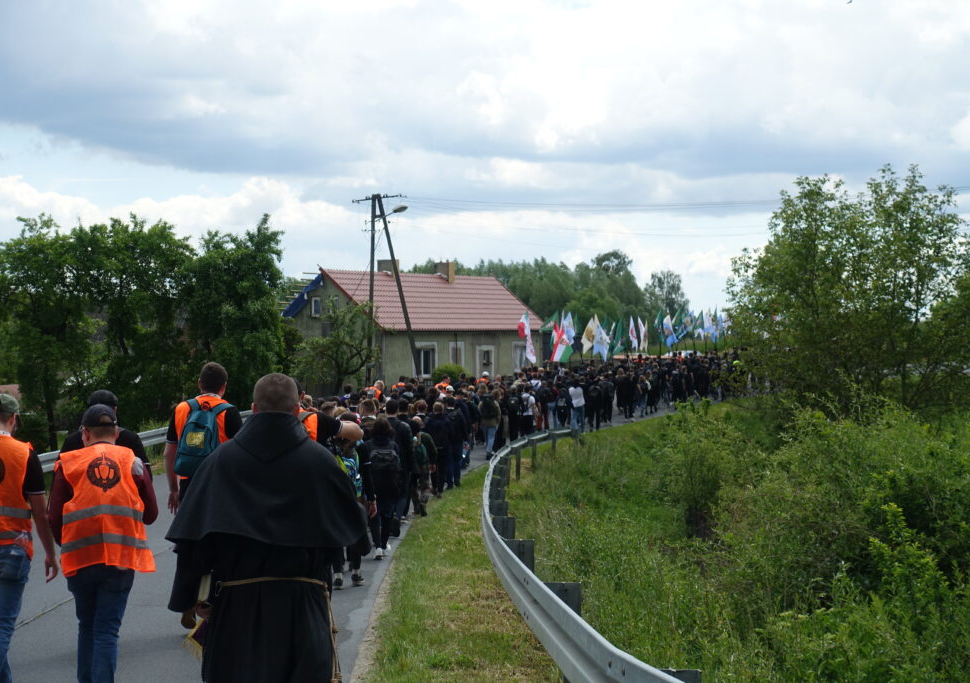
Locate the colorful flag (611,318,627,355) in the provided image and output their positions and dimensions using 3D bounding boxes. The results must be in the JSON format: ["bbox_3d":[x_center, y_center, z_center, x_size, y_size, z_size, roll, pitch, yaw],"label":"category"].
[{"bbox_3d":[5.404,-0.201,80.000,0.600,1.450,0.350,0,0,-14],"label":"colorful flag"}]

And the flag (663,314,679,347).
[{"bbox_3d":[8.616,-0.508,92.000,0.750,1.500,0.300,0,0,5],"label":"flag"}]

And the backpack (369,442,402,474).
[{"bbox_3d":[-1.159,1.375,23.200,0.350,0.420,0.220,0,0,3],"label":"backpack"}]

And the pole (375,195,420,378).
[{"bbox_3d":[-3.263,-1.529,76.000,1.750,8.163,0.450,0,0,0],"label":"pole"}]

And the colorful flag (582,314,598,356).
[{"bbox_3d":[4.120,-0.217,78.500,0.620,1.550,0.350,0,0,-12],"label":"colorful flag"}]

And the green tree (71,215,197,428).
[{"bbox_3d":[-10.975,-0.405,62.000,4.000,7.000,3.800,0,0,0],"label":"green tree"}]

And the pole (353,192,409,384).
[{"bbox_3d":[-3.988,-1.548,76.000,2.000,8.201,0.600,0,0,0],"label":"pole"}]

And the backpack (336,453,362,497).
[{"bbox_3d":[-1.305,1.253,18.900,0.300,0.460,0.200,0,0,0],"label":"backpack"}]

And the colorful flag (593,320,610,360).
[{"bbox_3d":[4.563,-0.118,78.000,0.630,1.650,0.350,0,0,-12],"label":"colorful flag"}]

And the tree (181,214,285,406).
[{"bbox_3d":[-7.831,-0.515,62.000,3.500,6.879,3.500,0,0,0],"label":"tree"}]

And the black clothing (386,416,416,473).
[{"bbox_3d":[-1.159,1.319,25.500,0.540,0.760,0.320,0,0,2],"label":"black clothing"}]

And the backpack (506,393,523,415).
[{"bbox_3d":[0.689,1.448,46.500,0.360,0.470,0.220,0,0,8],"label":"backpack"}]

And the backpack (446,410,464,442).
[{"bbox_3d":[-0.564,1.571,36.800,0.330,0.520,0.220,0,0,4],"label":"backpack"}]

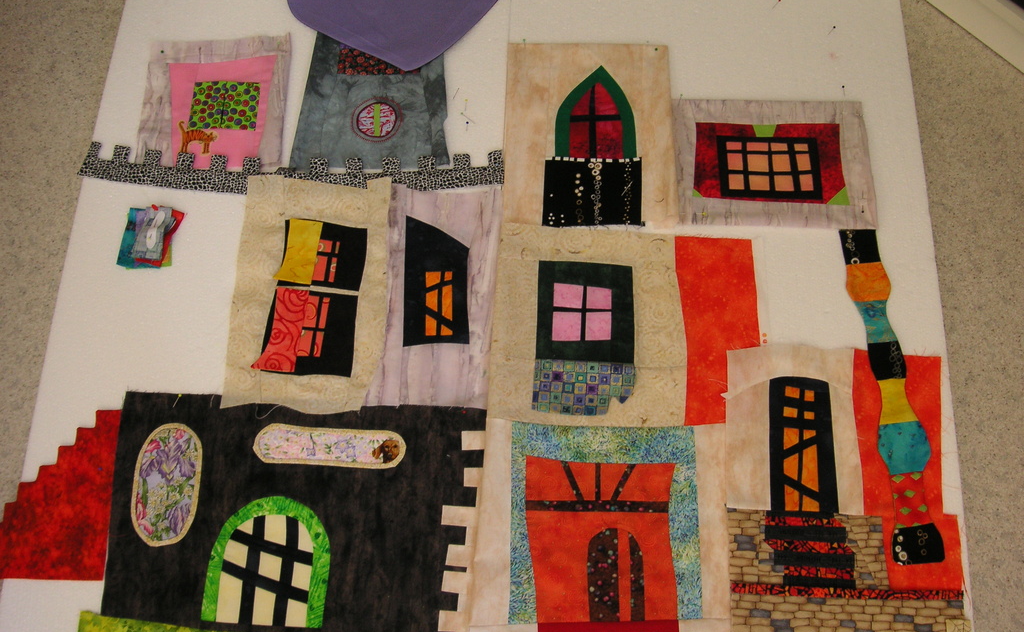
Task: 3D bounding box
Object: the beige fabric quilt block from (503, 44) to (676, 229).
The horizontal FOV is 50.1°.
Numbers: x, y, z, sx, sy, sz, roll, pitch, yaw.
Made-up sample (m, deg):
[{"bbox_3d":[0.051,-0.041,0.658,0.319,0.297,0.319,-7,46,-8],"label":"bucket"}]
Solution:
[{"bbox_3d":[0.119,-0.280,1.673,0.258,0.010,0.324,2,67,1],"label":"beige fabric quilt block"}]

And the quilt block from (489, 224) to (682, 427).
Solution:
[{"bbox_3d":[0.106,0.010,1.451,0.253,0.006,0.281,3,68,2],"label":"quilt block"}]

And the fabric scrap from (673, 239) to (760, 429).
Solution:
[{"bbox_3d":[0.276,0.015,1.446,0.107,0.006,0.268,1,68,1],"label":"fabric scrap"}]

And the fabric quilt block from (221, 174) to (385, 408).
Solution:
[{"bbox_3d":[-0.275,-0.036,1.476,0.199,0.006,0.343,1,68,1],"label":"fabric quilt block"}]

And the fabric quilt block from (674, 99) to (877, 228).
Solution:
[{"bbox_3d":[0.367,-0.218,1.540,0.270,0.006,0.204,1,68,1],"label":"fabric quilt block"}]

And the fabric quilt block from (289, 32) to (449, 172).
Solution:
[{"bbox_3d":[-0.199,-0.323,1.592,0.225,0.006,0.246,1,68,1],"label":"fabric quilt block"}]

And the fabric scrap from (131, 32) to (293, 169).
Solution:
[{"bbox_3d":[-0.433,-0.313,1.592,0.207,0.006,0.227,-2,68,0],"label":"fabric scrap"}]

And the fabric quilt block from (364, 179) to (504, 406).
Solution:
[{"bbox_3d":[-0.102,-0.035,1.472,0.160,0.006,0.327,2,68,2],"label":"fabric quilt block"}]

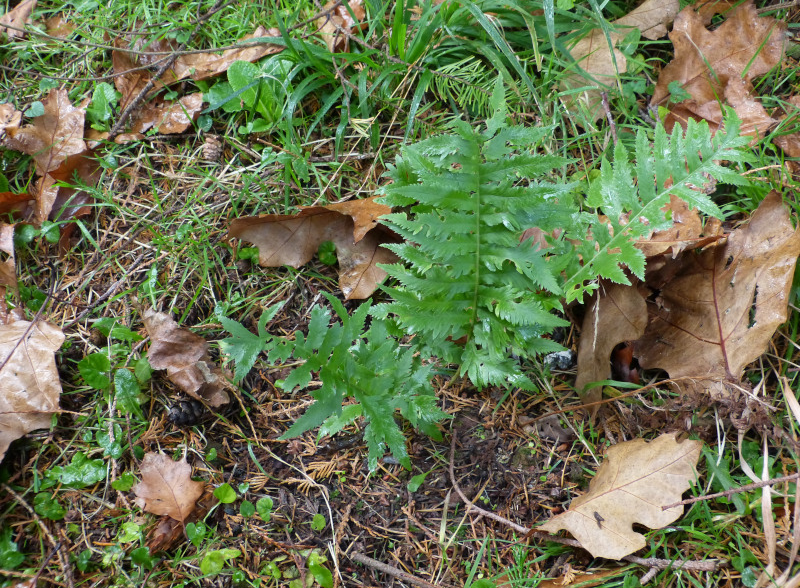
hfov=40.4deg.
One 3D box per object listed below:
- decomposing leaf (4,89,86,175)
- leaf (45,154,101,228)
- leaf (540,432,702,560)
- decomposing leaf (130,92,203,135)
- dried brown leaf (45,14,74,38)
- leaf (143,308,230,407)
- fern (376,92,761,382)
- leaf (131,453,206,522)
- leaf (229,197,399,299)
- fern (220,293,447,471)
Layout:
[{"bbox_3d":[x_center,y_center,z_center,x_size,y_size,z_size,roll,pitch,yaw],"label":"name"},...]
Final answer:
[{"bbox_3d":[-0.356,-0.166,1.119,0.082,0.035,0.091,29,62,17],"label":"decomposing leaf"},{"bbox_3d":[-0.331,-0.104,1.094,0.051,0.030,0.095,1,57,1],"label":"leaf"},{"bbox_3d":[0.190,0.161,0.910,0.069,0.030,0.153,34,63,20],"label":"leaf"},{"bbox_3d":[-0.244,-0.186,1.144,0.079,0.025,0.050,-14,58,-9],"label":"decomposing leaf"},{"bbox_3d":[-0.386,-0.304,1.232,0.032,0.015,0.038,-8,57,-5],"label":"dried brown leaf"},{"bbox_3d":[-0.198,0.056,0.978,0.118,0.040,0.045,33,63,19],"label":"leaf"},{"bbox_3d":[0.145,-0.051,0.982,0.320,0.160,0.235,0,57,0],"label":"fern"},{"bbox_3d":[-0.197,0.163,0.917,0.058,0.025,0.052,11,58,7],"label":"leaf"},{"bbox_3d":[-0.083,-0.044,1.037,0.158,0.055,0.085,0,57,0],"label":"leaf"},{"bbox_3d":[-0.058,0.077,0.941,0.180,0.080,0.140,0,57,0],"label":"fern"}]

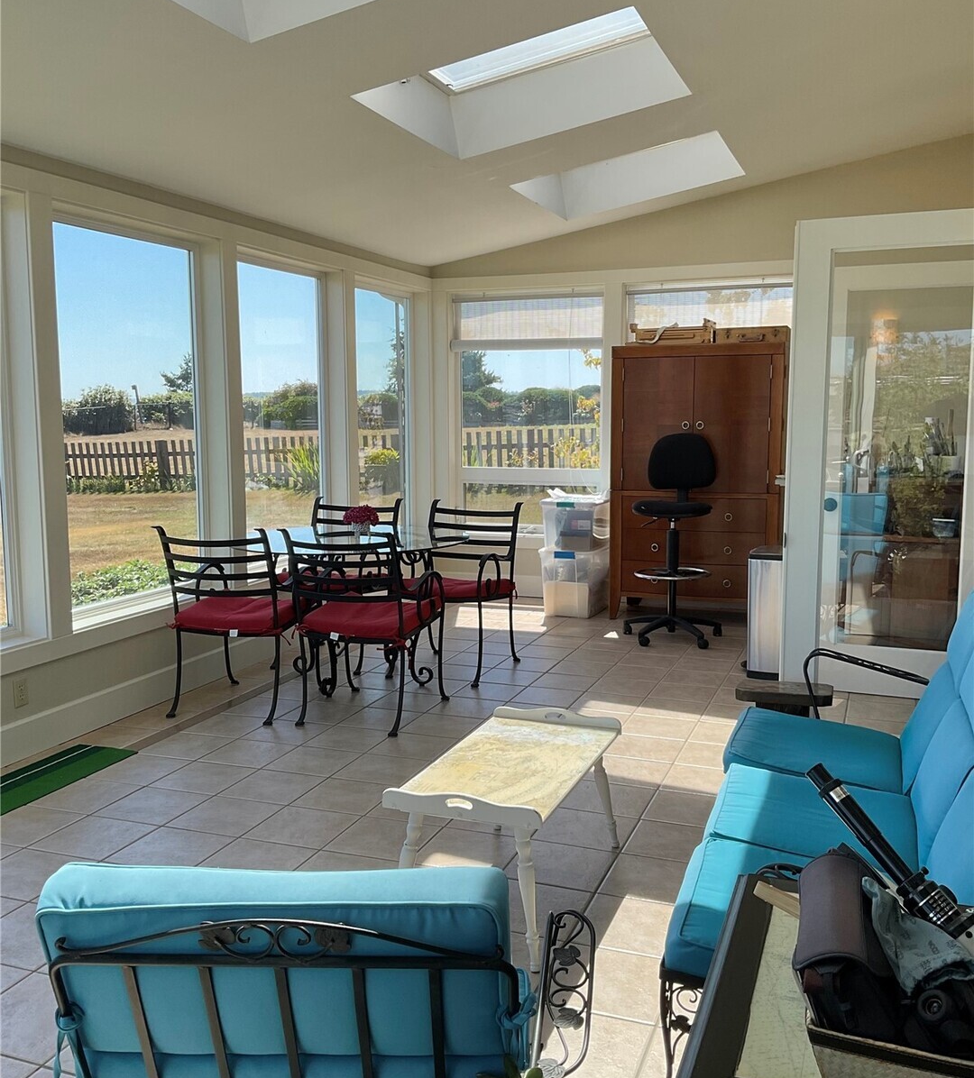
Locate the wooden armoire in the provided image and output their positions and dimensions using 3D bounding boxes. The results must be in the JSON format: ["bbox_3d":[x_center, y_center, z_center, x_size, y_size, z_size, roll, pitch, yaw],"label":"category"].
[{"bbox_3d":[1.434,-0.382,7.266,1.093,1.819,0.578,2,7,20],"label":"wooden armoire"}]

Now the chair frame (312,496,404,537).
[{"bbox_3d":[-0.842,0.235,6.162,0.550,0.890,0.710,2,7,16],"label":"chair frame"}]

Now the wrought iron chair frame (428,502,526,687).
[{"bbox_3d":[-0.167,0.263,5.877,0.543,0.885,0.712,2,7,20],"label":"wrought iron chair frame"}]

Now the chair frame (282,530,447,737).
[{"bbox_3d":[-0.542,0.370,5.014,0.543,0.885,0.740,2,7,20],"label":"chair frame"}]

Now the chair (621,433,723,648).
[{"bbox_3d":[1.132,-0.009,6.584,0.606,1.244,0.606,3,8,26],"label":"chair"}]

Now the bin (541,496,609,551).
[{"bbox_3d":[0.641,-0.121,7.521,0.384,0.341,0.606,2,7,20],"label":"bin"}]

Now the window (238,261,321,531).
[{"bbox_3d":[-1.214,-0.722,6.429,0.100,1.760,1.060,2,7,20],"label":"window"}]

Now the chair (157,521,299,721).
[{"bbox_3d":[-1.161,0.356,5.174,0.550,0.890,0.700,2,7,15],"label":"chair"}]

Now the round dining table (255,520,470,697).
[{"bbox_3d":[-0.698,0.369,5.649,1.250,0.745,1.250,0,7,0],"label":"round dining table"}]

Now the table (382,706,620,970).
[{"bbox_3d":[0.076,0.816,3.157,0.440,0.440,0.867,2,7,20],"label":"table"}]

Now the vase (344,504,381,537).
[{"bbox_3d":[-0.668,-0.096,5.683,0.185,0.175,0.185,2,7,20],"label":"vase"}]

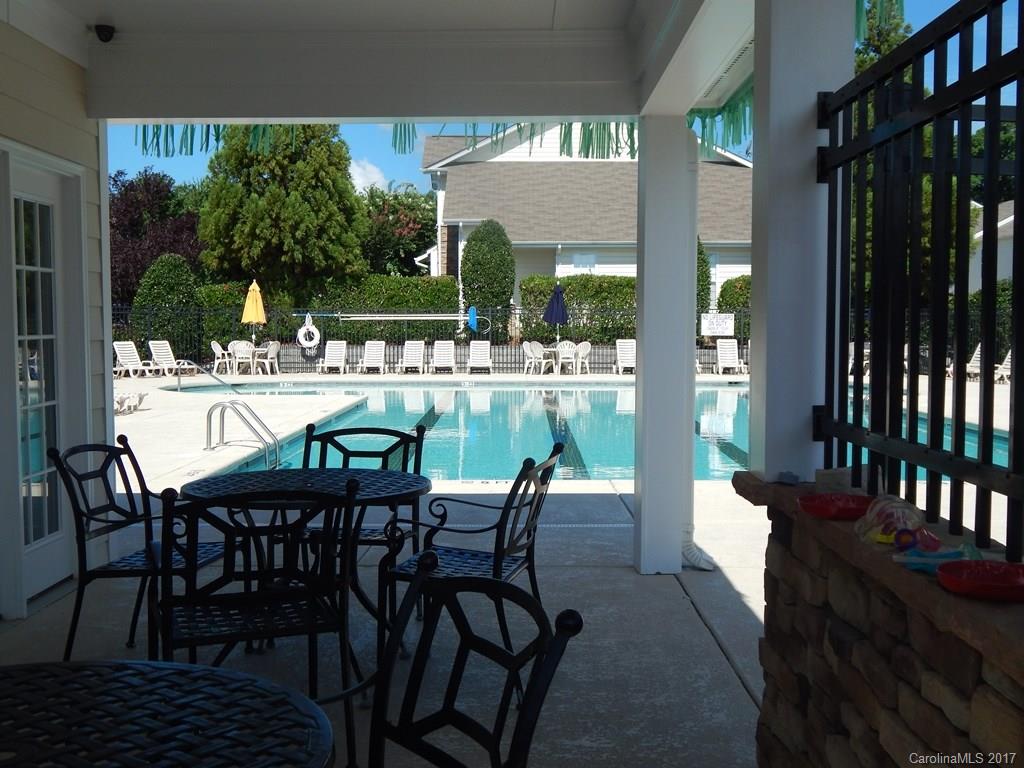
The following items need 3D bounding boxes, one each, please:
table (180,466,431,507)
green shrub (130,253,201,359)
[{"bbox_3d":[-0.878,0.803,4.875,1.080,0.720,1.080,0,3,0],"label":"table"},{"bbox_3d":[-10.311,-2.280,33.500,2.050,3.150,2.050,0,3,0],"label":"green shrub"}]

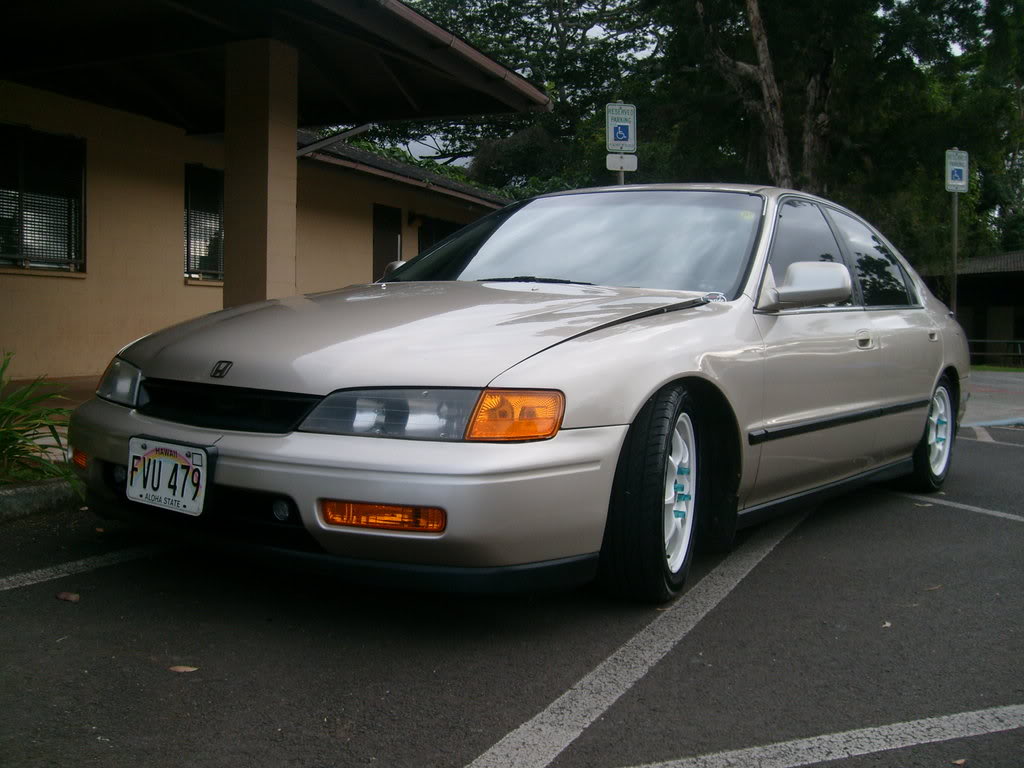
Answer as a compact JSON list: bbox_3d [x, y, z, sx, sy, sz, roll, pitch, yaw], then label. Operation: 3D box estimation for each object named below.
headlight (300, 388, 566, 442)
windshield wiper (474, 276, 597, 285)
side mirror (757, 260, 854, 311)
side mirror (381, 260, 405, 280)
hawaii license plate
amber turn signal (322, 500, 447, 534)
[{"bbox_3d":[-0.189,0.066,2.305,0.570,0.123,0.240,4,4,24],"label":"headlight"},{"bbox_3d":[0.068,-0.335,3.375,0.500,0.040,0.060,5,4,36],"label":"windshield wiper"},{"bbox_3d":[0.927,-0.308,3.279,0.240,0.150,0.160,5,4,36],"label":"side mirror"},{"bbox_3d":[-0.490,-0.423,4.316,0.240,0.150,0.160,5,4,36],"label":"side mirror"},{"bbox_3d":[-0.817,0.216,2.447,0.305,0.152,0.012,5,1,36],"label":"hawaii license plate"},{"bbox_3d":[-0.272,0.287,2.236,0.275,0.055,0.085,3,4,20],"label":"amber turn signal"}]

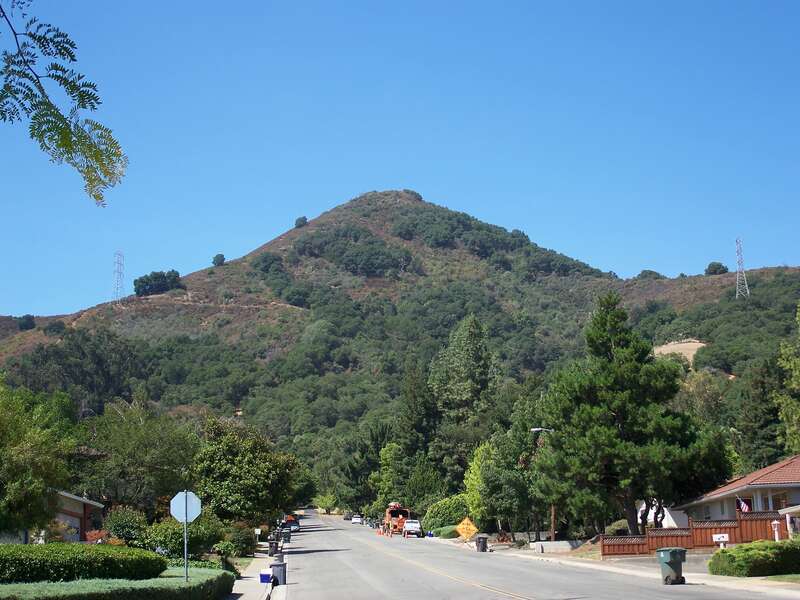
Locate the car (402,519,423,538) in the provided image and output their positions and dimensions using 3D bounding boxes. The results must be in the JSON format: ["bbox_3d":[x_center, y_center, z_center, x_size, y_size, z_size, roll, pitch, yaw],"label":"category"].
[{"bbox_3d":[1.346,23.127,138.000,1.870,1.760,4.600,0,-10,-4],"label":"car"}]

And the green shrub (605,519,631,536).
[{"bbox_3d":[11.698,12.287,73.000,1.700,1.300,1.600,0,-10,-4],"label":"green shrub"}]

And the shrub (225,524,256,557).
[{"bbox_3d":[-10.411,15.633,89.000,2.100,2.200,2.100,0,-10,-4],"label":"shrub"}]

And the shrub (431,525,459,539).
[{"bbox_3d":[3.904,19.865,117.000,2.600,1.250,2.400,0,-10,-4],"label":"shrub"}]

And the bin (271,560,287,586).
[{"bbox_3d":[-5.516,12.459,62.000,0.780,1.080,0.640,-1,-10,5],"label":"bin"}]

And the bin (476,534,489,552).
[{"bbox_3d":[4.883,14.376,80.500,0.760,1.060,0.640,0,-10,-3],"label":"bin"}]

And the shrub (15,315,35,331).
[{"bbox_3d":[-247.855,14.851,900.000,13.000,10.500,13.000,0,-10,0],"label":"shrub"}]

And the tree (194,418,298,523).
[{"bbox_3d":[-10.695,12.855,95.000,7.300,9.300,7.000,0,-10,-4],"label":"tree"}]

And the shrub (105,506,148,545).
[{"bbox_3d":[-12.035,10.187,60.000,2.000,2.300,2.000,0,-10,-4],"label":"shrub"}]

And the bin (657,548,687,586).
[{"bbox_3d":[8.073,7.901,40.500,0.680,1.110,0.840,4,-11,-22],"label":"bin"}]

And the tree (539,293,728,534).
[{"bbox_3d":[11.988,5.930,70.000,9.600,12.700,9.200,0,-10,-4],"label":"tree"}]

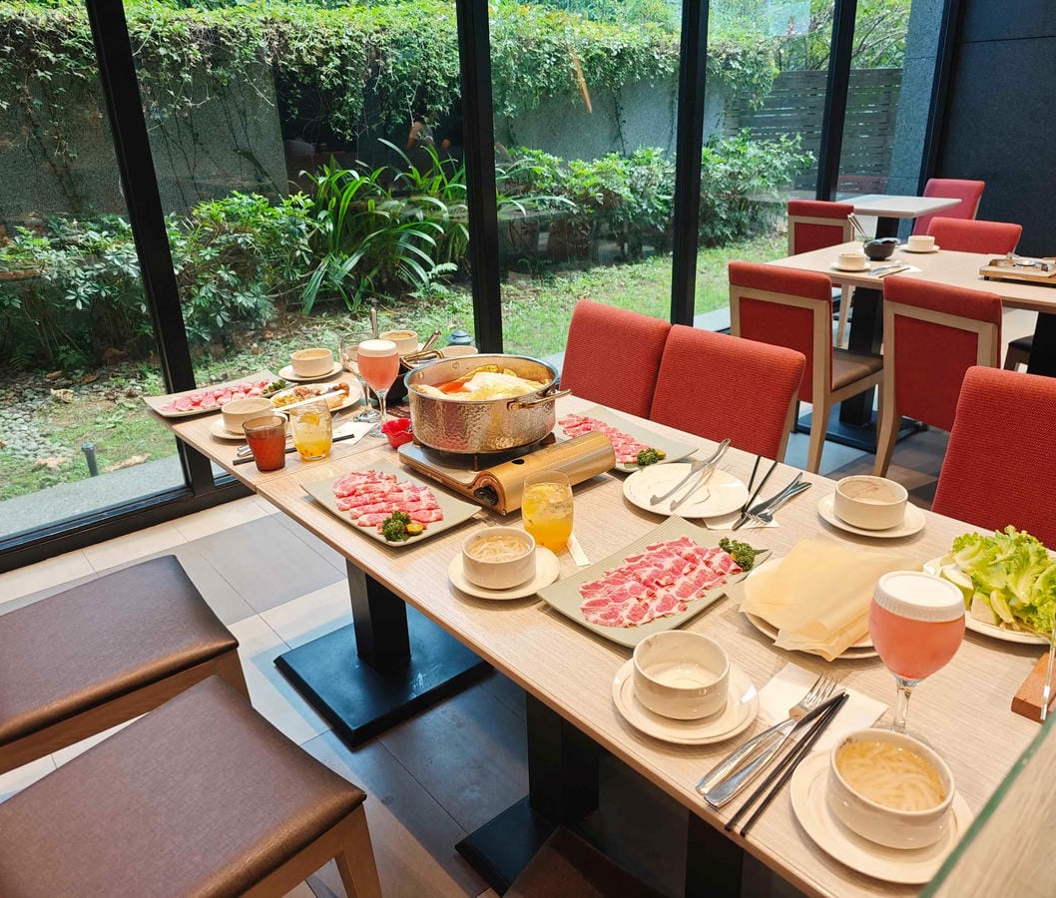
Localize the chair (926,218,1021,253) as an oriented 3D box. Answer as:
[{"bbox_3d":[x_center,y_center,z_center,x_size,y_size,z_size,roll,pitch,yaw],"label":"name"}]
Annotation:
[{"bbox_3d":[1.816,-0.575,3.594,0.520,0.830,0.430,-18,28,-32],"label":"chair"}]

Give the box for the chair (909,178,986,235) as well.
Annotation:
[{"bbox_3d":[2.635,-1.324,5.279,0.520,0.830,0.430,-17,27,-31],"label":"chair"}]

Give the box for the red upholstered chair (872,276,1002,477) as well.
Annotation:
[{"bbox_3d":[1.453,-0.170,2.677,0.520,0.830,0.430,-17,27,-30],"label":"red upholstered chair"}]

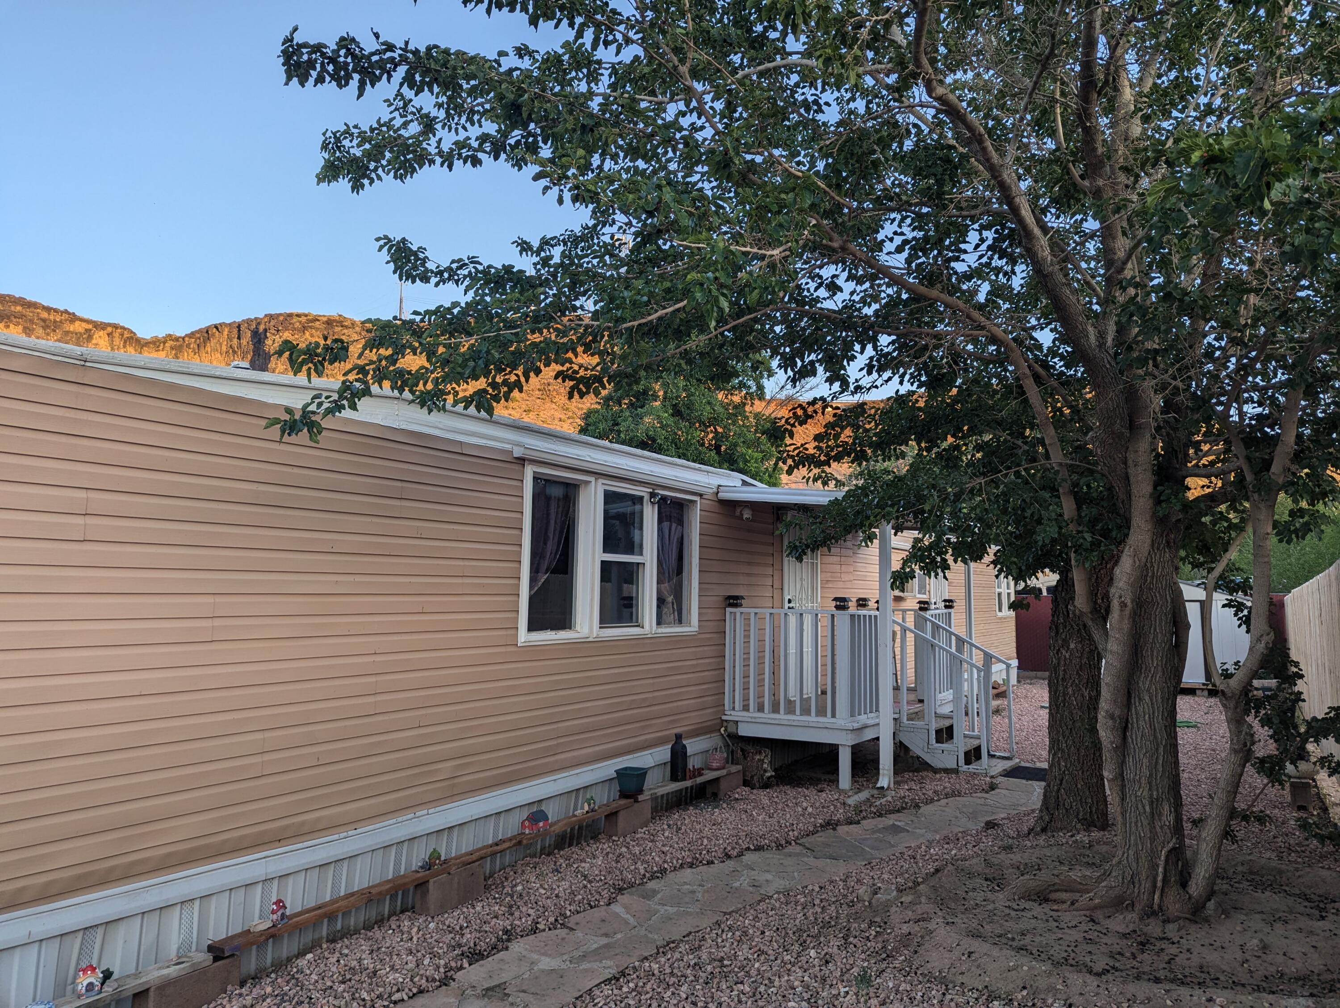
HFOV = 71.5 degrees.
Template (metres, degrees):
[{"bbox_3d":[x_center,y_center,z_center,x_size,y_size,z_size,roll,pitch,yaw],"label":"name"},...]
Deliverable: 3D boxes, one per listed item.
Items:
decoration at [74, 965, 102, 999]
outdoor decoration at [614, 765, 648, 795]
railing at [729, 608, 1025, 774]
[{"bbox_3d":[-2.124,1.749,3.402,0.067,0.104,0.089,-3,-7,37],"label":"decoration"},{"bbox_3d":[-0.259,1.905,6.387,0.176,0.145,0.168,-2,-6,32],"label":"outdoor decoration"},{"bbox_3d":[2.014,1.693,8.662,1.931,1.426,3.029,-2,-6,32],"label":"railing"}]

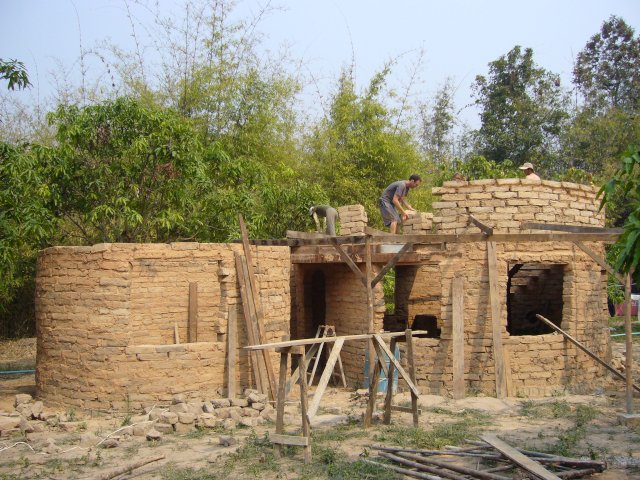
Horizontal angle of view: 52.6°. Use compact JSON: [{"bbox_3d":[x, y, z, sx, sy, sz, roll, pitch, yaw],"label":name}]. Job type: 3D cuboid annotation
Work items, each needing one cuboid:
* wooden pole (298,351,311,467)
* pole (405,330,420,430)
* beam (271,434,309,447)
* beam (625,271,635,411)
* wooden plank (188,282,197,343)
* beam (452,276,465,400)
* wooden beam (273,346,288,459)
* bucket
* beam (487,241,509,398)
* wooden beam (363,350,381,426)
[{"bbox_3d":[-0.157,1.768,6.880,0.070,1.220,0.060,-3,-2,0],"label":"wooden pole"},{"bbox_3d":[1.205,1.795,8.400,0.070,1.280,0.060,-4,0,0],"label":"pole"},{"bbox_3d":[-0.302,1.938,6.279,0.431,0.078,0.045,-3,-6,28],"label":"beam"},{"bbox_3d":[4.154,1.190,8.685,0.075,2.290,0.075,0,-2,0],"label":"beam"},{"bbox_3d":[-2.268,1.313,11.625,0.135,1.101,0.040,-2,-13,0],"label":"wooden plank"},{"bbox_3d":[2.194,1.539,10.250,0.165,1.910,0.050,1,-6,0],"label":"beam"},{"bbox_3d":[-0.383,1.625,6.440,0.068,1.065,0.055,2,-3,34],"label":"wooden beam"},{"bbox_3d":[1.024,2.121,10.600,0.590,0.840,0.590,0,-5,0],"label":"bucket"},{"bbox_3d":[2.799,1.240,10.214,0.130,2.478,0.040,-2,-6,-3],"label":"beam"},{"bbox_3d":[0.651,1.813,7.868,0.075,0.942,0.045,7,-3,24],"label":"wooden beam"}]

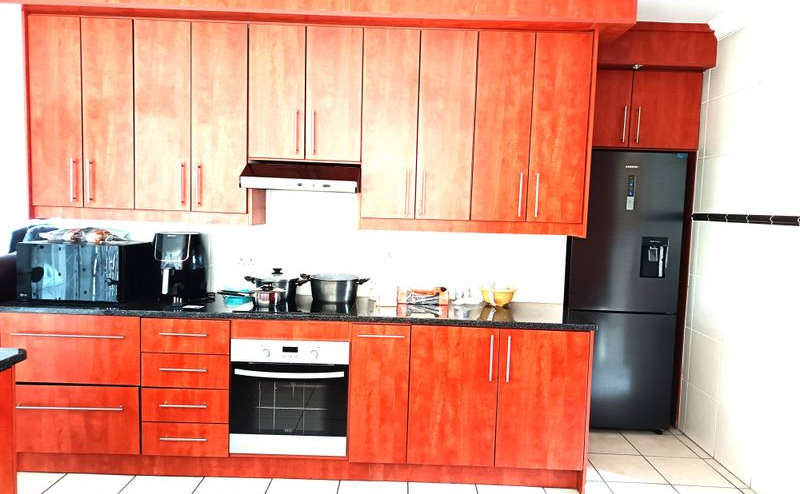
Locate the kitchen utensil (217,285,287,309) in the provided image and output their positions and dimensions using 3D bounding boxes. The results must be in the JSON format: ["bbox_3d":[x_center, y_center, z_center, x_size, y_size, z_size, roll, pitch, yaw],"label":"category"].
[{"bbox_3d":[-0.794,0.254,2.974,0.348,0.120,0.170,2,4,0],"label":"kitchen utensil"}]

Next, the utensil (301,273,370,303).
[{"bbox_3d":[-0.361,0.246,3.161,0.375,0.140,0.270,2,4,0],"label":"utensil"}]

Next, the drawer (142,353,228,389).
[{"bbox_3d":[-1.080,0.608,3.023,0.439,0.177,0.500,2,4,0],"label":"drawer"}]

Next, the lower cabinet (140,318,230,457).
[{"bbox_3d":[-1.079,0.696,3.074,0.450,0.706,0.590,2,4,0],"label":"lower cabinet"}]

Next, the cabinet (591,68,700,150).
[{"bbox_3d":[1.498,-0.911,3.842,0.899,0.492,0.550,2,4,0],"label":"cabinet"}]

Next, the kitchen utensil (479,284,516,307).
[{"bbox_3d":[0.556,0.294,3.141,0.205,0.104,0.205,2,4,0],"label":"kitchen utensil"}]

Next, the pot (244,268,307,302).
[{"bbox_3d":[-0.715,0.214,3.196,0.374,0.178,0.230,2,4,10],"label":"pot"}]

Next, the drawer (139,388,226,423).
[{"bbox_3d":[-1.085,0.785,3.036,0.439,0.178,0.500,2,4,0],"label":"drawer"}]

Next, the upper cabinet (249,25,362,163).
[{"bbox_3d":[-0.496,-0.813,3.064,0.590,0.699,0.336,2,4,0],"label":"upper cabinet"}]

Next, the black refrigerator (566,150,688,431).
[{"bbox_3d":[1.463,0.284,3.936,0.707,1.840,0.700,2,4,0],"label":"black refrigerator"}]

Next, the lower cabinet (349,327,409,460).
[{"bbox_3d":[-0.101,0.727,3.066,0.299,0.706,0.590,2,4,0],"label":"lower cabinet"}]

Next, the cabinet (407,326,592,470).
[{"bbox_3d":[0.503,0.746,3.062,0.909,0.706,0.590,2,4,0],"label":"cabinet"}]

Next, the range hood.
[{"bbox_3d":[-0.515,-0.376,3.063,0.605,0.150,0.490,2,4,0],"label":"range hood"}]

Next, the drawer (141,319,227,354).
[{"bbox_3d":[-1.072,0.437,3.020,0.450,0.181,0.525,2,4,0],"label":"drawer"}]

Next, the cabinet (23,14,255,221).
[{"bbox_3d":[-1.368,-0.675,3.076,1.180,1.066,0.336,2,4,0],"label":"cabinet"}]

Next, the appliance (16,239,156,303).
[{"bbox_3d":[-1.710,0.128,3.075,0.538,0.305,0.407,2,4,1],"label":"appliance"}]

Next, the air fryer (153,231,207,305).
[{"bbox_3d":[-1.213,0.107,3.094,0.270,0.377,0.360,2,4,0],"label":"air fryer"}]

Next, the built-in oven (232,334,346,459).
[{"bbox_3d":[-0.554,0.747,3.057,0.595,0.587,0.570,2,4,0],"label":"built-in oven"}]

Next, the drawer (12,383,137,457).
[{"bbox_3d":[-1.664,0.860,3.056,0.702,0.352,0.535,2,4,0],"label":"drawer"}]

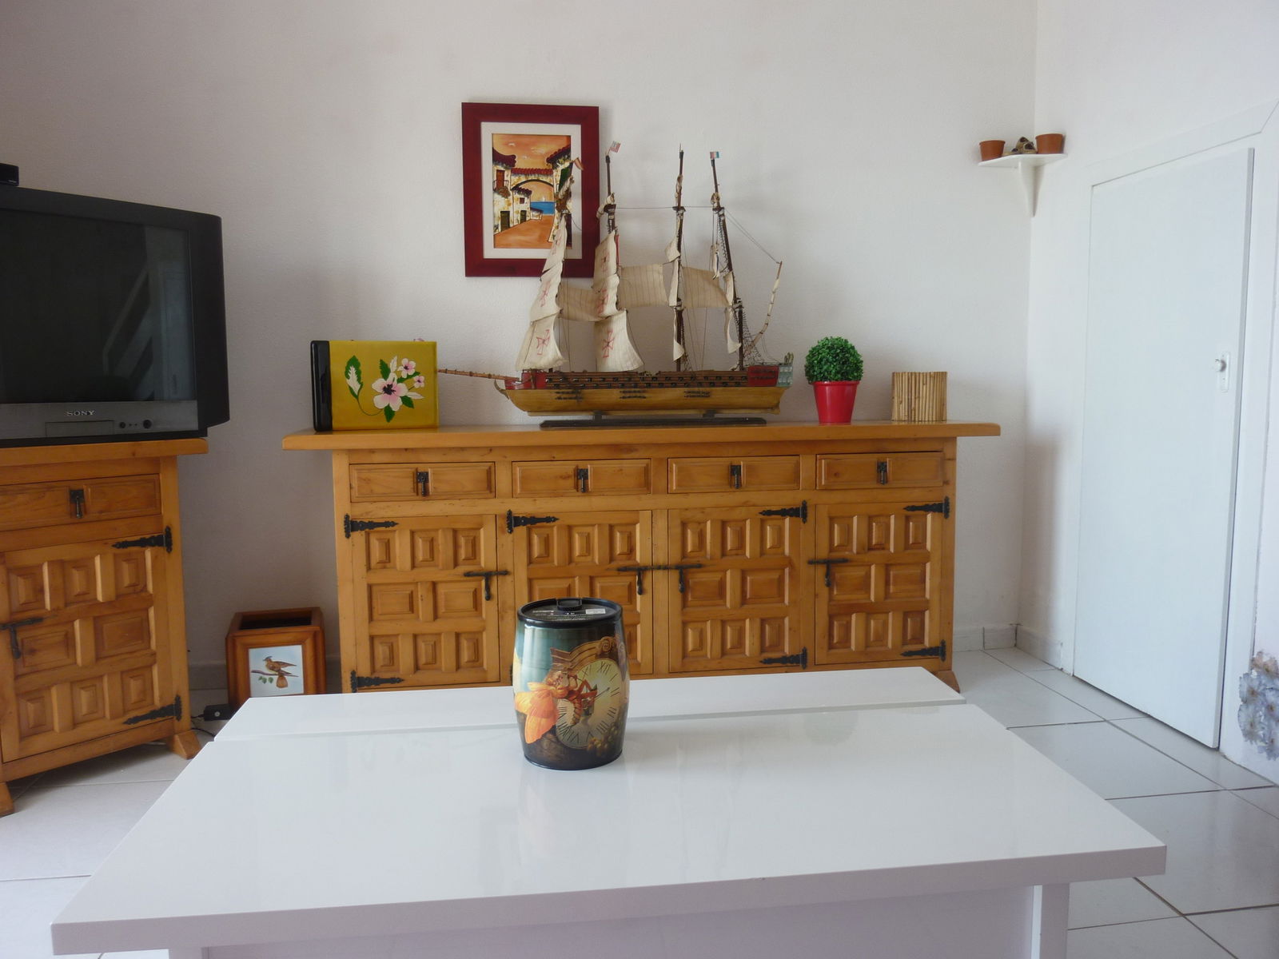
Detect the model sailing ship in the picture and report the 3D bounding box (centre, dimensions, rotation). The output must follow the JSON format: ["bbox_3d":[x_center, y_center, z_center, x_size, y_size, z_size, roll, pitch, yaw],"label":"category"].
[{"bbox_3d":[-0.061,-0.564,2.729,1.065,0.815,0.222,-1,6,-8],"label":"model sailing ship"}]

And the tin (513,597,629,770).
[{"bbox_3d":[-0.096,0.288,1.316,0.166,0.203,0.166,0,6,0],"label":"tin"}]

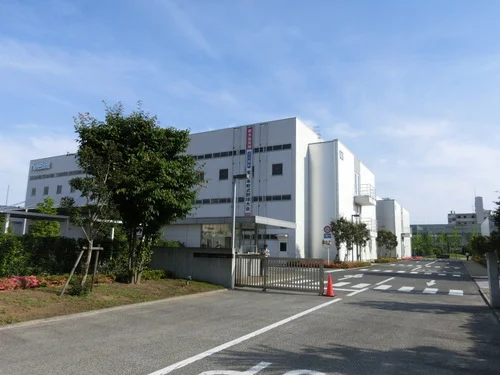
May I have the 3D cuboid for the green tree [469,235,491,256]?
[{"bbox_3d":[35.211,9.334,55.346,3.407,4.074,3.236,-5,-11,32],"label":"green tree"}]

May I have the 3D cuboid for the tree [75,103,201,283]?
[{"bbox_3d":[-4.182,0.105,13.443,4.644,6.809,4.412,4,-10,-17],"label":"tree"}]

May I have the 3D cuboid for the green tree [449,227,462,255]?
[{"bbox_3d":[48.497,13.155,85.167,3.332,6.700,3.165,-4,-11,29],"label":"green tree"}]

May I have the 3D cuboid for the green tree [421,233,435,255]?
[{"bbox_3d":[41.827,13.545,85.079,3.332,5.610,3.165,-3,-10,26],"label":"green tree"}]

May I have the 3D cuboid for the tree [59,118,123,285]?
[{"bbox_3d":[-4.943,0.374,11.269,1.924,5.626,1.828,5,-10,-23],"label":"tree"}]

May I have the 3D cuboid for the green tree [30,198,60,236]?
[{"bbox_3d":[-15.348,3.112,26.793,2.389,4.555,2.270,6,-11,-29],"label":"green tree"}]

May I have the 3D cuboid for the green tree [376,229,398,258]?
[{"bbox_3d":[17.516,7.379,45.975,2.832,4.042,2.691,-2,-10,21],"label":"green tree"}]

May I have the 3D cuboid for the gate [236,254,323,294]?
[{"bbox_3d":[0.973,3.096,12.844,3.312,1.220,0.200,-3,-10,24],"label":"gate"}]

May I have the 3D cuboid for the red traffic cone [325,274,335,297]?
[{"bbox_3d":[2.686,3.294,12.203,0.330,0.700,0.330,-1,-9,12],"label":"red traffic cone"}]

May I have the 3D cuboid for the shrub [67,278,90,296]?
[{"bbox_3d":[-4.987,2.894,10.504,0.715,0.425,0.680,5,-10,-24],"label":"shrub"}]

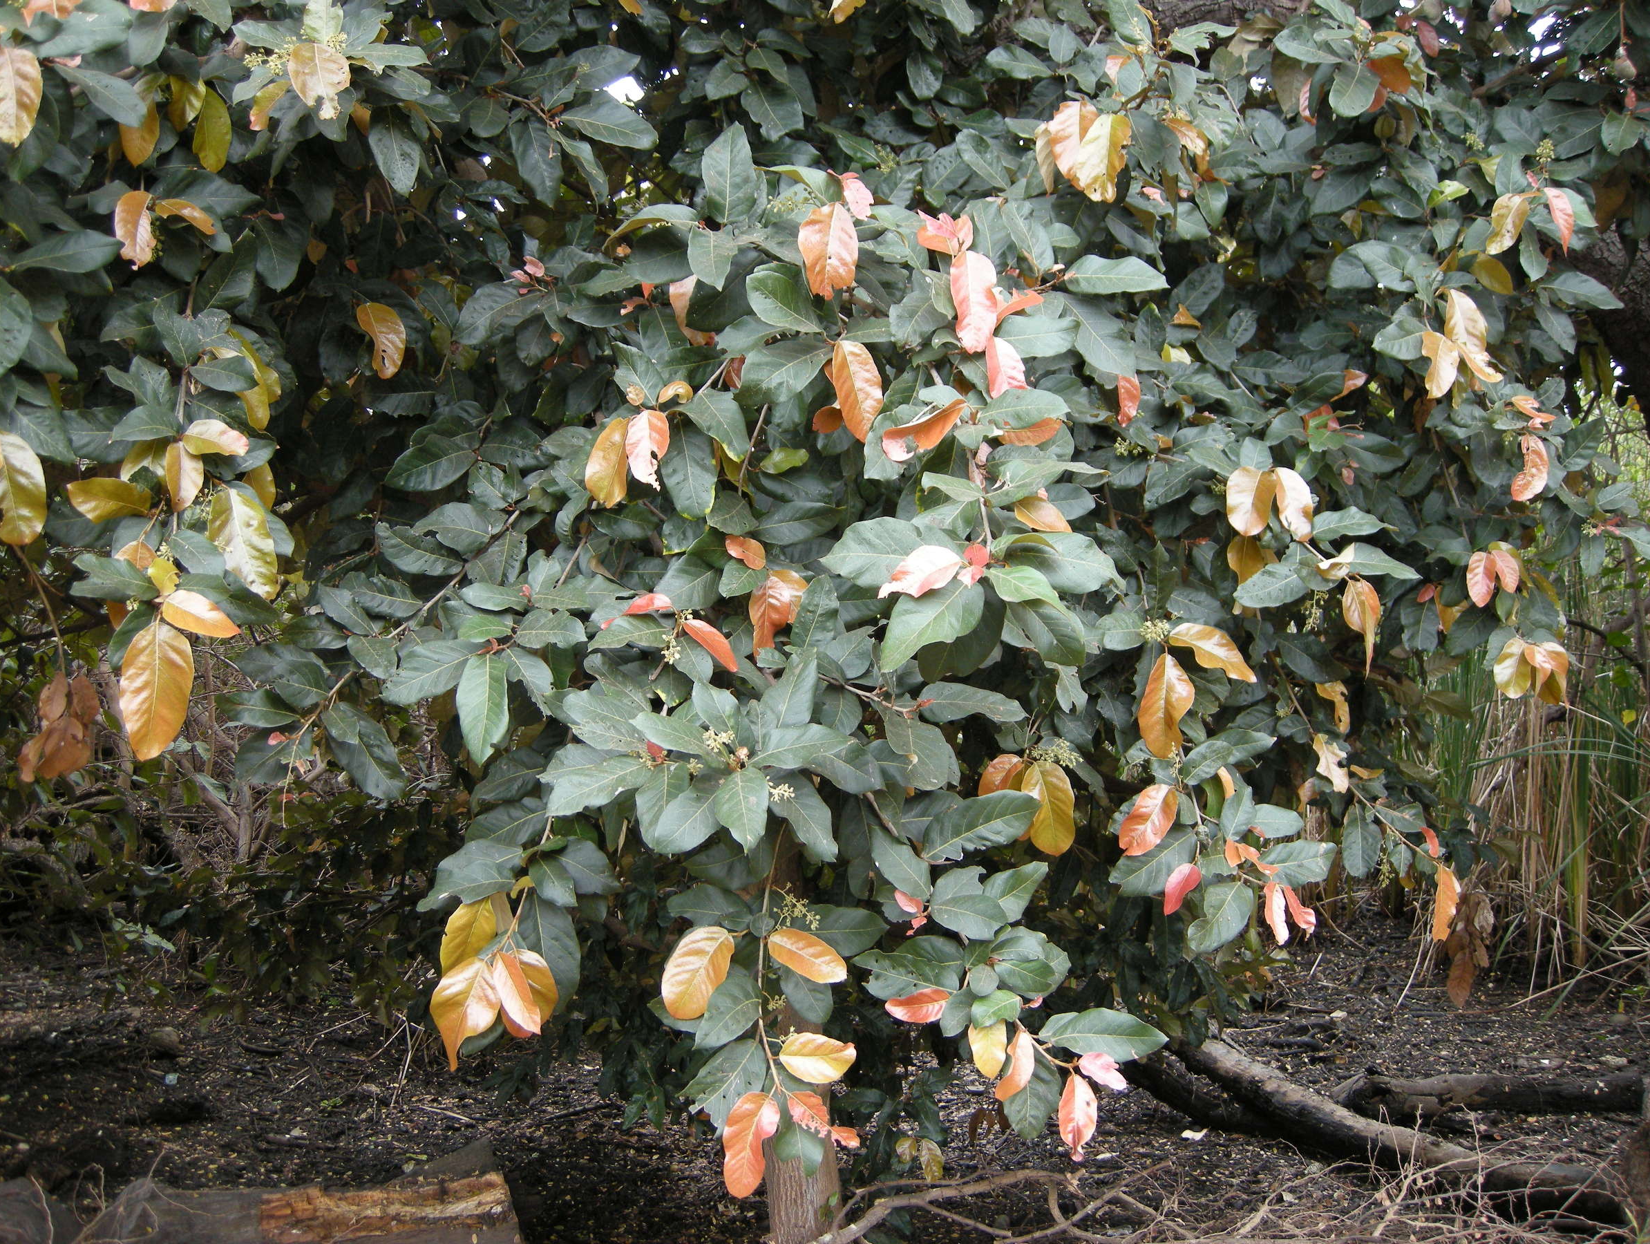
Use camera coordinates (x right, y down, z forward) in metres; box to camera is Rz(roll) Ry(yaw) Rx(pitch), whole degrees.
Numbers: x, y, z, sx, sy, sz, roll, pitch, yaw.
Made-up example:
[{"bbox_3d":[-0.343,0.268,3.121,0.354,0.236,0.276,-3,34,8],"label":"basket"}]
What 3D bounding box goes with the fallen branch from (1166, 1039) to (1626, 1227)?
[{"bbox_3d":[1.188,1.098,3.623,1.009,0.180,0.199,5,7,43],"label":"fallen branch"}]

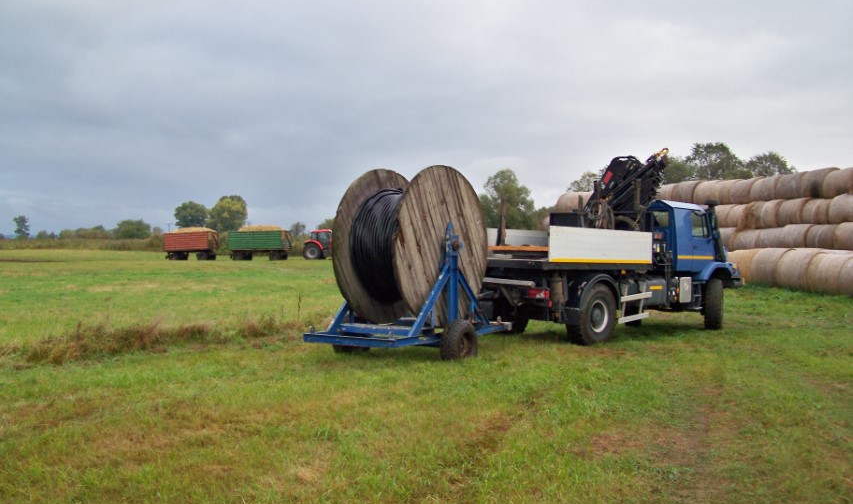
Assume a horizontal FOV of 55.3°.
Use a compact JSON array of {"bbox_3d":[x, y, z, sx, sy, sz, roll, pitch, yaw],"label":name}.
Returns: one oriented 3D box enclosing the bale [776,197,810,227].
[{"bbox_3d":[15.336,-1.436,33.310,1.420,1.420,1.220,0,1,-27],"label":"bale"}]

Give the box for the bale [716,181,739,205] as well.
[{"bbox_3d":[13.475,-2.503,36.409,1.350,1.350,1.250,0,0,-27],"label":"bale"}]

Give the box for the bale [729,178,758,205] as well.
[{"bbox_3d":[14.652,-2.574,36.634,1.420,1.420,1.220,0,1,-27],"label":"bale"}]

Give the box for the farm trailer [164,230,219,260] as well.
[{"bbox_3d":[-23.649,-0.752,81.500,4.800,3.150,2.400,1,0,11],"label":"farm trailer"}]

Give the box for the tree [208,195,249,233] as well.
[{"bbox_3d":[-45.266,-6.597,185.000,9.400,12.700,9.200,1,0,0],"label":"tree"}]

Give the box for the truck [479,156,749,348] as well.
[{"bbox_3d":[3.980,-0.170,17.810,7.500,3.850,2.500,1,0,-45],"label":"truck"}]

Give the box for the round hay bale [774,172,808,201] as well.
[{"bbox_3d":[14.977,-2.559,33.511,1.350,1.350,1.250,0,0,-27],"label":"round hay bale"}]

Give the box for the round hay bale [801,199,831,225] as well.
[{"bbox_3d":[15.874,-1.376,32.253,1.420,1.420,1.220,0,1,-27],"label":"round hay bale"}]

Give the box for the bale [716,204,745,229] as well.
[{"bbox_3d":[13.921,-1.358,36.085,1.420,1.420,1.220,0,1,-27],"label":"bale"}]

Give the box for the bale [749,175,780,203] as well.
[{"bbox_3d":[14.394,-2.498,34.636,1.350,1.350,1.250,0,0,-27],"label":"bale"}]

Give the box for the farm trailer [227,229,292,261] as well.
[{"bbox_3d":[-15.559,-0.673,76.000,5.200,3.000,2.450,0,1,11],"label":"farm trailer"}]

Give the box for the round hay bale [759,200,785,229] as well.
[{"bbox_3d":[14.834,-1.449,34.293,1.420,1.420,1.220,0,1,-27],"label":"round hay bale"}]

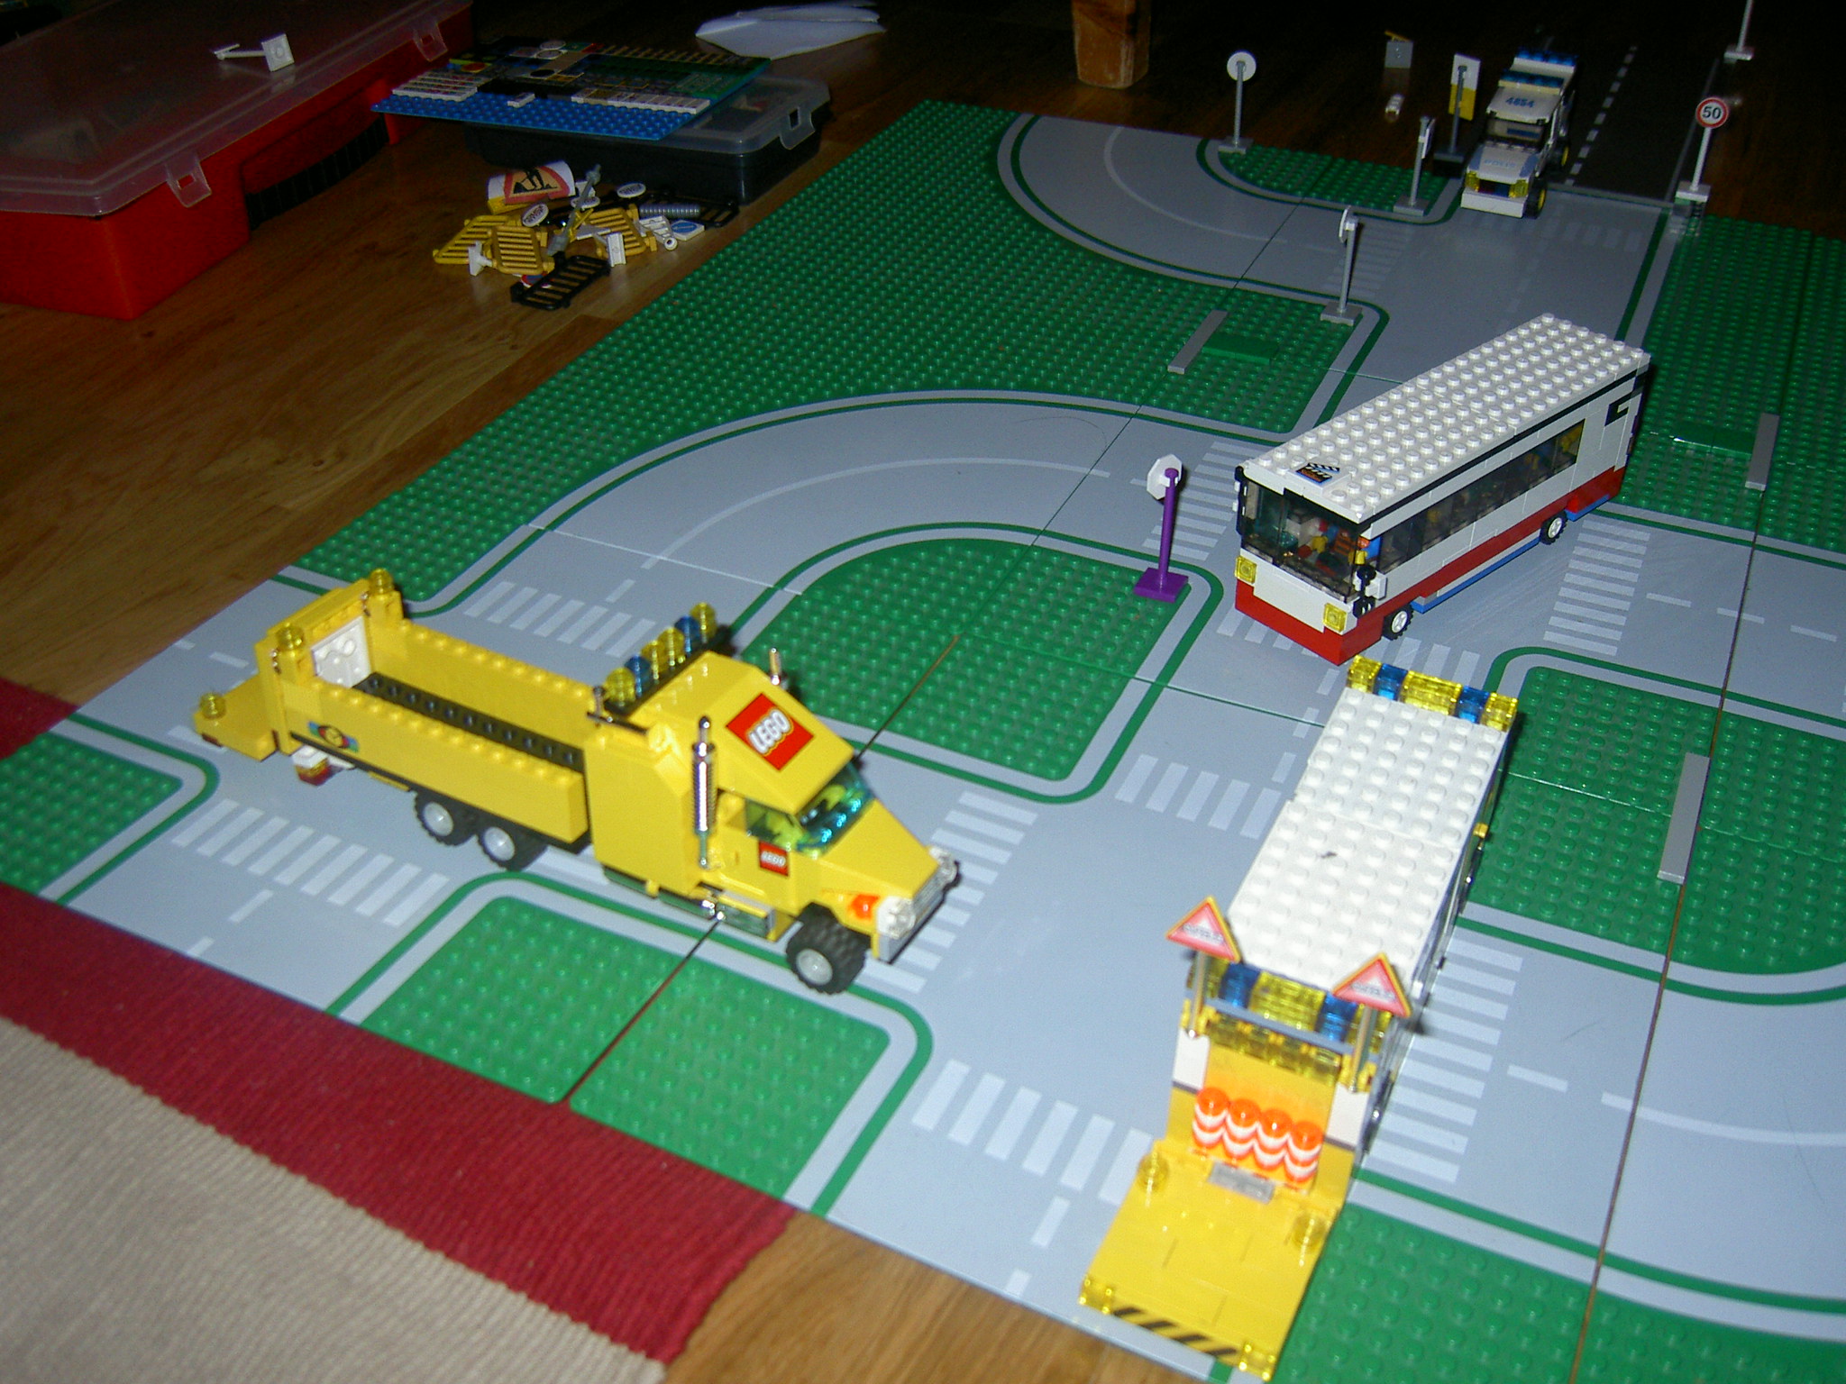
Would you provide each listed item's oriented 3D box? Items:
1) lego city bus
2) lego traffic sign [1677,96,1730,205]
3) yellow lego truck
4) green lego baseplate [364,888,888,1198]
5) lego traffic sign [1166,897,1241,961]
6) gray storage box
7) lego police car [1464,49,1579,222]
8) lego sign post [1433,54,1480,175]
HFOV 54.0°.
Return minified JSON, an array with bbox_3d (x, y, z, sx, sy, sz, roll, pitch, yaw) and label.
[{"bbox_3d":[0.199,-0.079,0.691,0.179,0.067,0.052,-28,45,-31],"label":"lego city bus"},{"bbox_3d":[0.401,-0.279,0.930,0.017,0.050,0.016,15,40,21],"label":"lego traffic sign"},{"bbox_3d":[-0.117,0.006,0.556,0.268,0.086,0.051,18,38,23],"label":"yellow lego truck"},{"bbox_3d":[-0.082,0.094,0.505,0.136,0.004,0.063,15,37,20],"label":"green lego baseplate"},{"bbox_3d":[0.066,0.053,0.418,0.018,0.017,0.004,15,40,21],"label":"lego traffic sign"},{"bbox_3d":[-0.156,-0.326,1.052,0.171,0.039,0.112,11,39,15],"label":"gray storage box"},{"bbox_3d":[0.329,-0.305,0.992,0.042,0.056,0.110,15,40,21],"label":"lego police car"},{"bbox_3d":[0.296,-0.321,1.002,0.017,0.056,0.016,15,40,21],"label":"lego sign post"}]

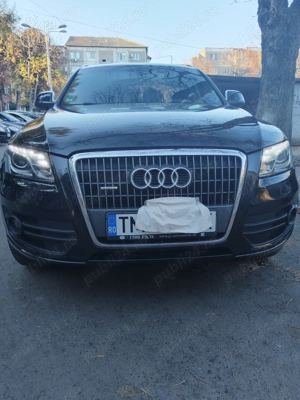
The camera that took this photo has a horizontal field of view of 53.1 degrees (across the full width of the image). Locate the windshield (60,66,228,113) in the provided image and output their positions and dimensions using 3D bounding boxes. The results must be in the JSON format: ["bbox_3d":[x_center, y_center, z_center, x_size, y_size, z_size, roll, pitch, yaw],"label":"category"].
[{"bbox_3d":[-0.105,-1.038,2.911,1.500,0.200,0.950,-1,48,-5],"label":"windshield"}]

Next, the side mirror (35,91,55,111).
[{"bbox_3d":[-1.000,-0.953,2.900,0.210,0.185,0.150,-1,16,-5],"label":"side mirror"}]

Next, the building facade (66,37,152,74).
[{"bbox_3d":[-8.300,-24.780,61.530,16.000,15.500,9.000,-1,16,-4],"label":"building facade"}]

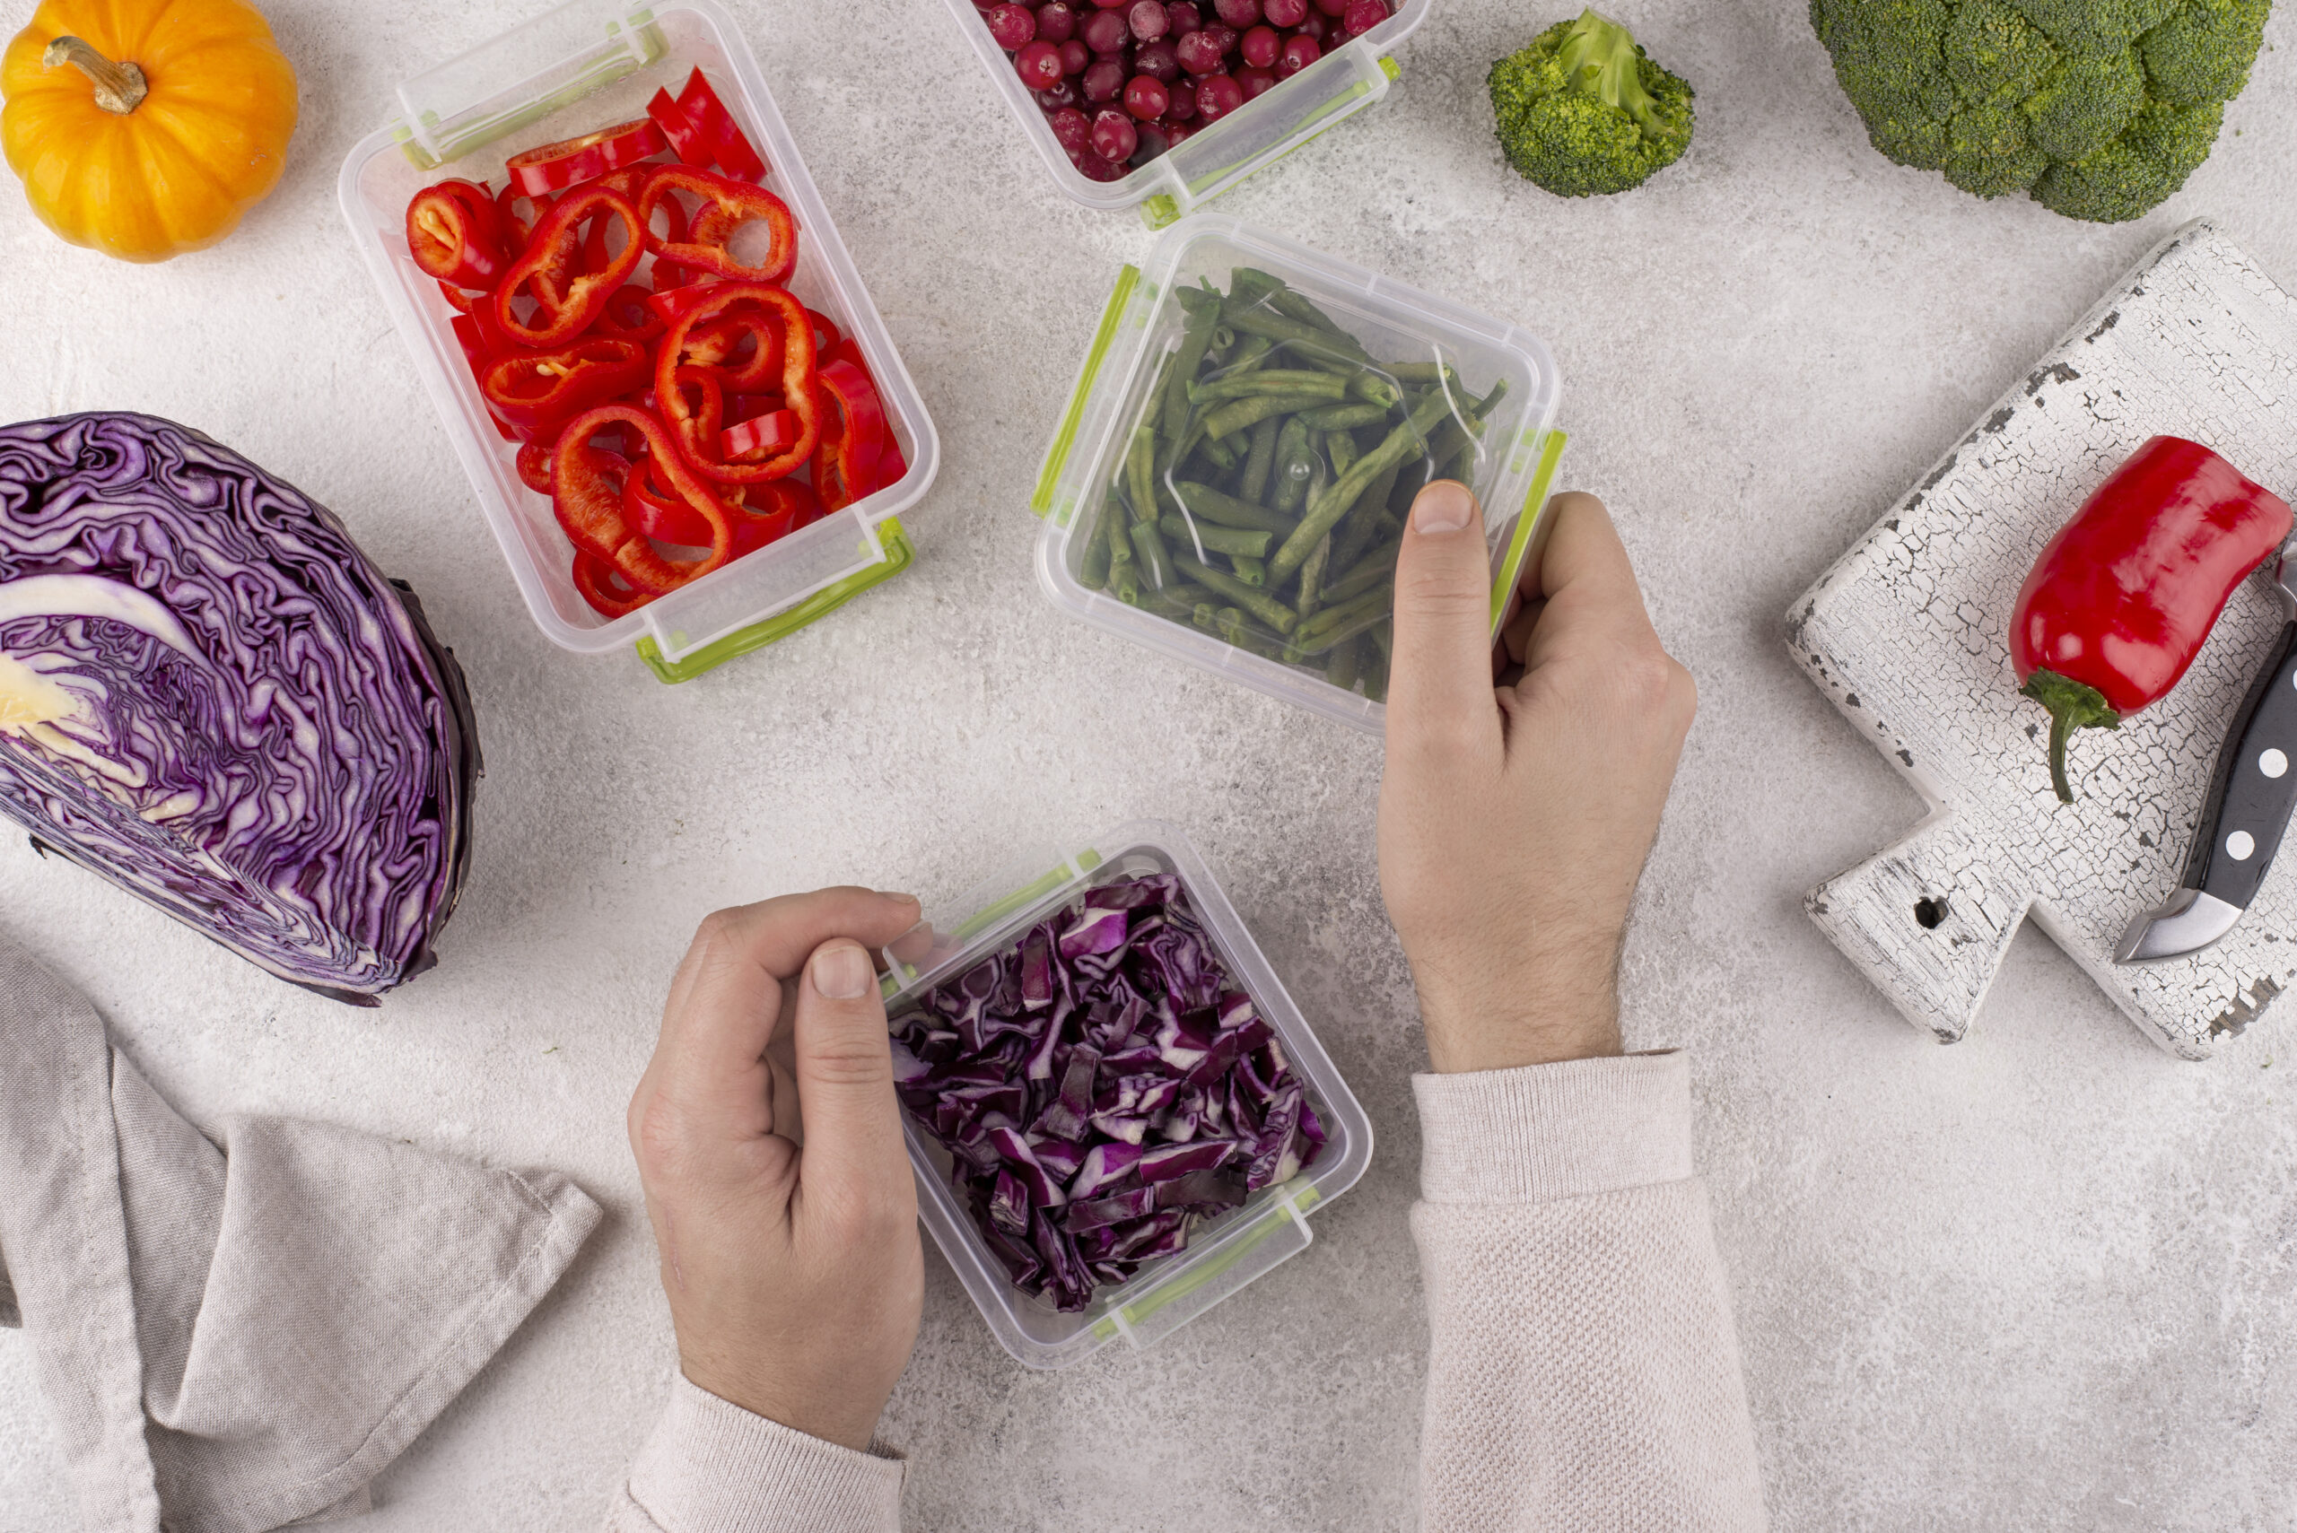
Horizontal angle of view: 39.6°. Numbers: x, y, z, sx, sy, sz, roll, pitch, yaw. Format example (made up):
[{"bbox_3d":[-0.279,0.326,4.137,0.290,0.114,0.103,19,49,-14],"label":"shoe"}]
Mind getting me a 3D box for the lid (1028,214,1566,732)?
[{"bbox_3d":[0.040,-0.077,0.862,0.129,0.056,0.116,21,85,1],"label":"lid"}]

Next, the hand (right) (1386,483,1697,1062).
[{"bbox_3d":[0.101,0.003,0.839,0.083,0.080,0.157,0,85,0],"label":"hand (right)"}]

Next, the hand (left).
[{"bbox_3d":[-0.096,0.104,0.831,0.077,0.080,0.148,0,85,0],"label":"hand (left)"}]

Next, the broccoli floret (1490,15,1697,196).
[{"bbox_3d":[0.122,-0.183,0.877,0.057,0.046,0.053,0,85,0],"label":"broccoli floret"}]

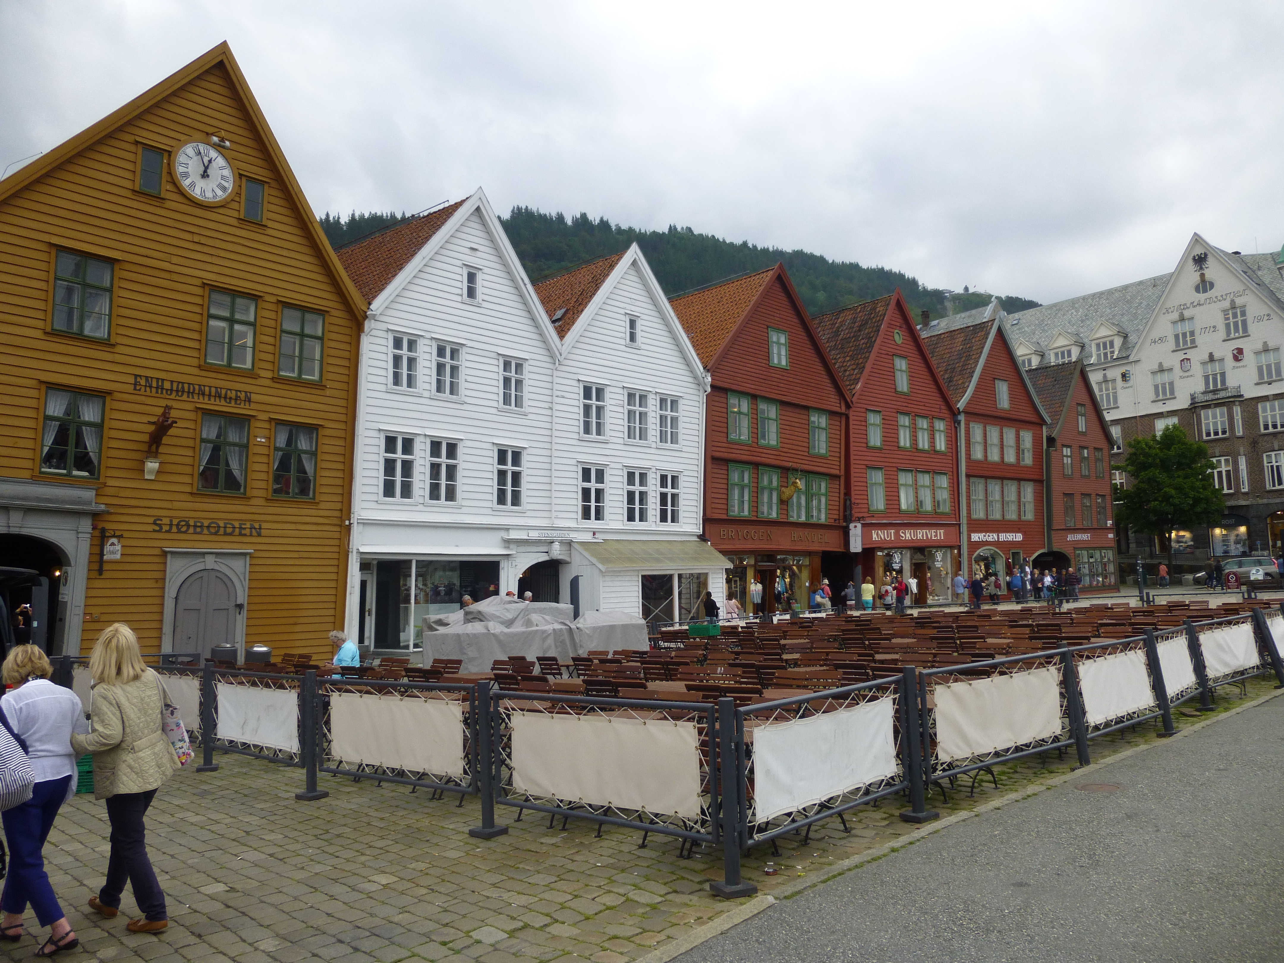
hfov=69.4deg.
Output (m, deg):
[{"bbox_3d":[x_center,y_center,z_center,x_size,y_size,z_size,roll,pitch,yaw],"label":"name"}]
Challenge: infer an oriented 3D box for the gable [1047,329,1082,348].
[{"bbox_3d":[33.449,-11.135,72.945,1.800,1.398,2.135,3,-8,-36],"label":"gable"}]

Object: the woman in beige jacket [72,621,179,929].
[{"bbox_3d":[-2.788,1.577,5.056,0.580,1.590,0.550,-5,-7,28],"label":"woman in beige jacket"}]

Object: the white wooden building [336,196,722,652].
[{"bbox_3d":[-7.005,-1.456,35.095,12.000,14.250,15.000,-8,-9,44],"label":"white wooden building"}]

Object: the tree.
[{"bbox_3d":[34.050,1.552,60.600,7.500,10.550,7.500,-6,-8,33],"label":"tree"}]

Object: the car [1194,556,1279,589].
[{"bbox_3d":[34.028,5.237,53.000,4.350,1.600,1.770,-4,-7,22],"label":"car"}]

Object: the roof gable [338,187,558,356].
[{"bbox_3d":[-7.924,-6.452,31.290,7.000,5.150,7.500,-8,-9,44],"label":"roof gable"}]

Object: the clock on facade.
[{"bbox_3d":[-10.888,-7.726,23.103,0.150,1.500,1.500,-7,-9,42],"label":"clock on facade"}]

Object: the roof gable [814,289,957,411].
[{"bbox_3d":[11.086,-6.289,49.154,8.700,6.200,6.500,4,-8,-38],"label":"roof gable"}]

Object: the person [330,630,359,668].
[{"bbox_3d":[-4.018,2.613,12.400,0.750,1.260,0.520,1,-7,-16],"label":"person"}]

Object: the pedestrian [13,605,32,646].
[{"bbox_3d":[-14.028,3.624,21.000,0.550,1.670,0.400,3,-8,-33],"label":"pedestrian"}]

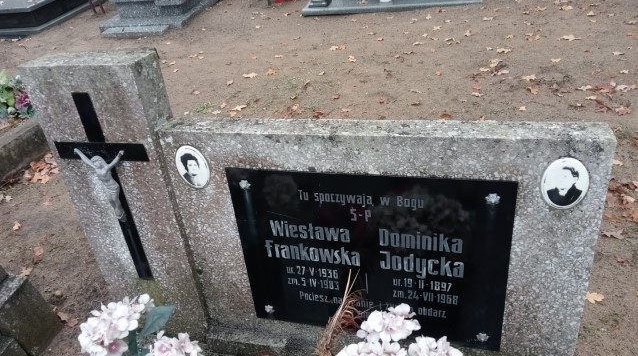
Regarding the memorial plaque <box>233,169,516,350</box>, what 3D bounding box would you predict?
[{"bbox_3d":[0.114,0.194,1.232,0.635,0.475,0.020,3,31,17],"label":"memorial plaque"}]

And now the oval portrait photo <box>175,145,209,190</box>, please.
[{"bbox_3d":[-0.301,-0.025,1.236,0.087,0.118,0.012,3,31,17],"label":"oval portrait photo"}]

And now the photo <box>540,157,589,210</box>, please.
[{"bbox_3d":[0.476,0.013,1.002,0.086,0.118,0.012,3,31,17],"label":"photo"}]

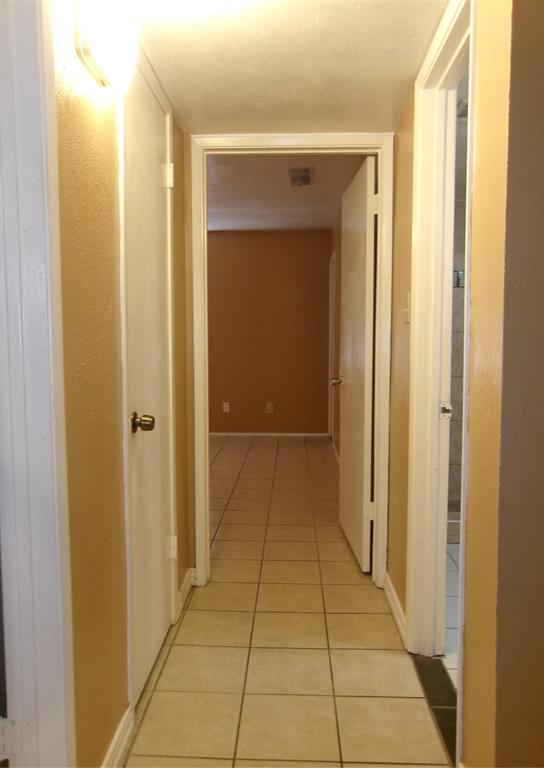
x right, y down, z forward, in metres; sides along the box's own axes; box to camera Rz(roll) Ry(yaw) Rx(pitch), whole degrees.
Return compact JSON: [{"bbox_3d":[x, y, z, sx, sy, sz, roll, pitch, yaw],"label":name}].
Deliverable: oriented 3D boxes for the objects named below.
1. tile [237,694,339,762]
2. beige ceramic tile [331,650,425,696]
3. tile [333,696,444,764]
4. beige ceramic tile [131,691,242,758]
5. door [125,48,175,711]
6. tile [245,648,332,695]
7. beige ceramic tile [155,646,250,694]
[{"bbox_3d":[0.051,1.068,1.869,0.302,0.010,0.302,0,5,2],"label":"tile"},{"bbox_3d":[0.366,1.046,2.167,0.302,0.010,0.302,0,5,2],"label":"beige ceramic tile"},{"bbox_3d":[0.357,1.071,1.860,0.302,0.010,0.302,0,5,2],"label":"tile"},{"bbox_3d":[-0.253,1.065,1.880,0.302,0.010,0.302,0,5,2],"label":"beige ceramic tile"},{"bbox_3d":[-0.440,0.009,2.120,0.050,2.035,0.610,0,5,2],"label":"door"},{"bbox_3d":[0.063,1.037,2.156,0.304,0.010,0.307,0,4,2],"label":"tile"},{"bbox_3d":[-0.243,1.041,2.186,0.302,0.010,0.302,0,5,2],"label":"beige ceramic tile"}]

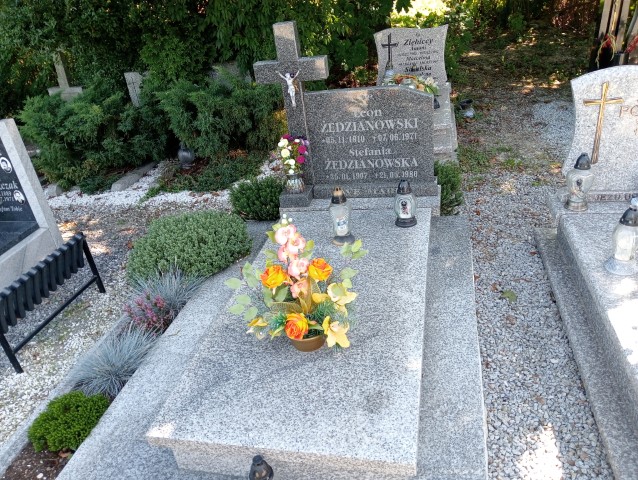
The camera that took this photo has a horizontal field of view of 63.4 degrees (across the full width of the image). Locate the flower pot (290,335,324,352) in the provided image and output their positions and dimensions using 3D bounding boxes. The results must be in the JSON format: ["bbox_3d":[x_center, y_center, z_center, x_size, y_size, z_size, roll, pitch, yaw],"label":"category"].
[{"bbox_3d":[-0.034,0.365,1.932,0.125,0.062,0.125,-6,26,3],"label":"flower pot"}]

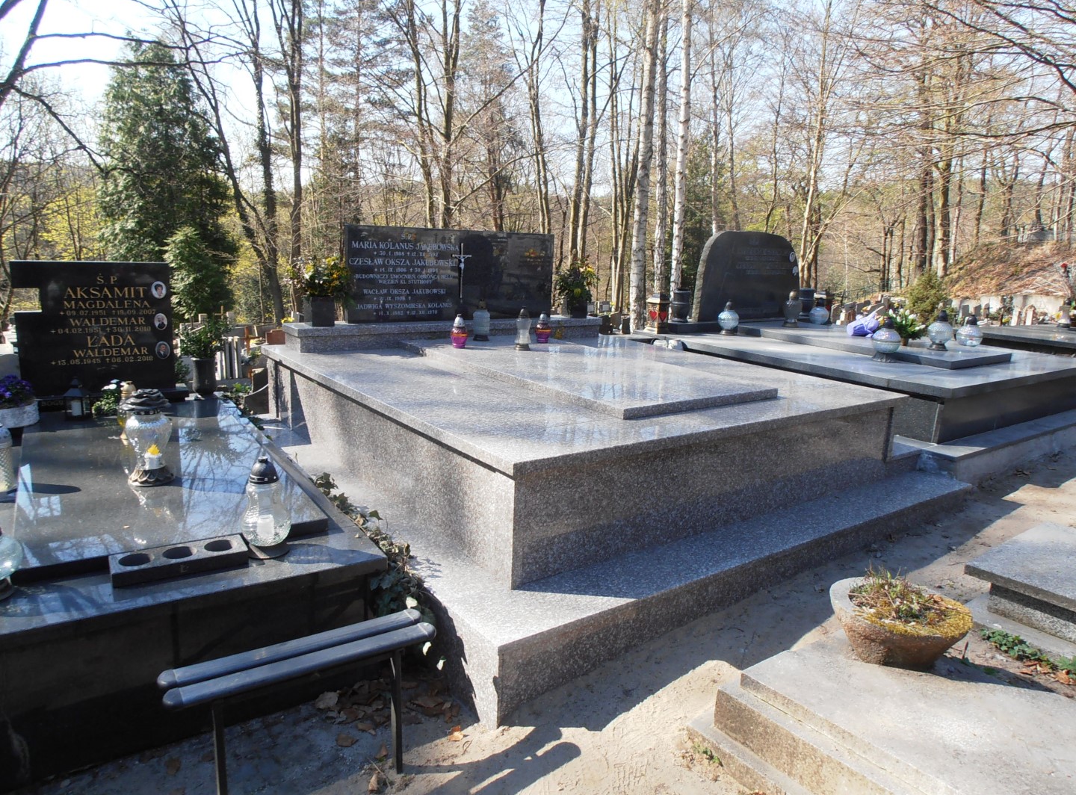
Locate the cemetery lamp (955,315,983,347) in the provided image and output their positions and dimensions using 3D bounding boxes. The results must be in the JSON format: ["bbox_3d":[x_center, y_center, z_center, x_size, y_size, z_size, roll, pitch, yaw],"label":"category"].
[{"bbox_3d":[3.492,-0.514,6.017,0.182,0.308,0.182,-6,14,-36],"label":"cemetery lamp"}]

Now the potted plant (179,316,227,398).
[{"bbox_3d":[-1.997,-0.245,4.420,0.272,0.462,0.272,-6,15,-36],"label":"potted plant"}]

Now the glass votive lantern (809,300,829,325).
[{"bbox_3d":[2.678,-0.789,7.095,0.182,0.308,0.182,-6,14,-36],"label":"glass votive lantern"}]

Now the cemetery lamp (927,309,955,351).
[{"bbox_3d":[2.935,-0.491,5.434,0.188,0.291,0.188,-6,15,-36],"label":"cemetery lamp"}]

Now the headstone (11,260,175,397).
[{"bbox_3d":[-2.275,-0.358,3.858,0.689,0.668,0.070,-5,13,-31],"label":"headstone"}]

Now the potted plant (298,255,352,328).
[{"bbox_3d":[-1.356,-0.672,4.716,0.322,0.430,0.322,-6,15,-36],"label":"potted plant"}]

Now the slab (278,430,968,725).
[{"bbox_3d":[0.202,0.437,4.345,3.059,0.256,3.054,-6,15,-36],"label":"slab"}]

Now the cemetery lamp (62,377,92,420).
[{"bbox_3d":[-2.177,0.004,3.518,0.088,0.196,0.088,1,11,-8],"label":"cemetery lamp"}]

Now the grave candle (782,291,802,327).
[{"bbox_3d":[2.325,-0.815,6.821,0.169,0.340,0.169,-6,14,-36],"label":"grave candle"}]

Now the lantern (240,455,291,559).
[{"bbox_3d":[-0.829,0.328,2.278,0.142,0.303,0.142,-5,13,-31],"label":"lantern"}]

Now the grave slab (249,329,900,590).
[{"bbox_3d":[0.139,0.026,4.476,2.650,0.485,2.871,-6,15,-36],"label":"grave slab"}]

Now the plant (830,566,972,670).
[{"bbox_3d":[1.173,0.703,2.402,0.416,0.212,0.416,-6,15,-36],"label":"plant"}]

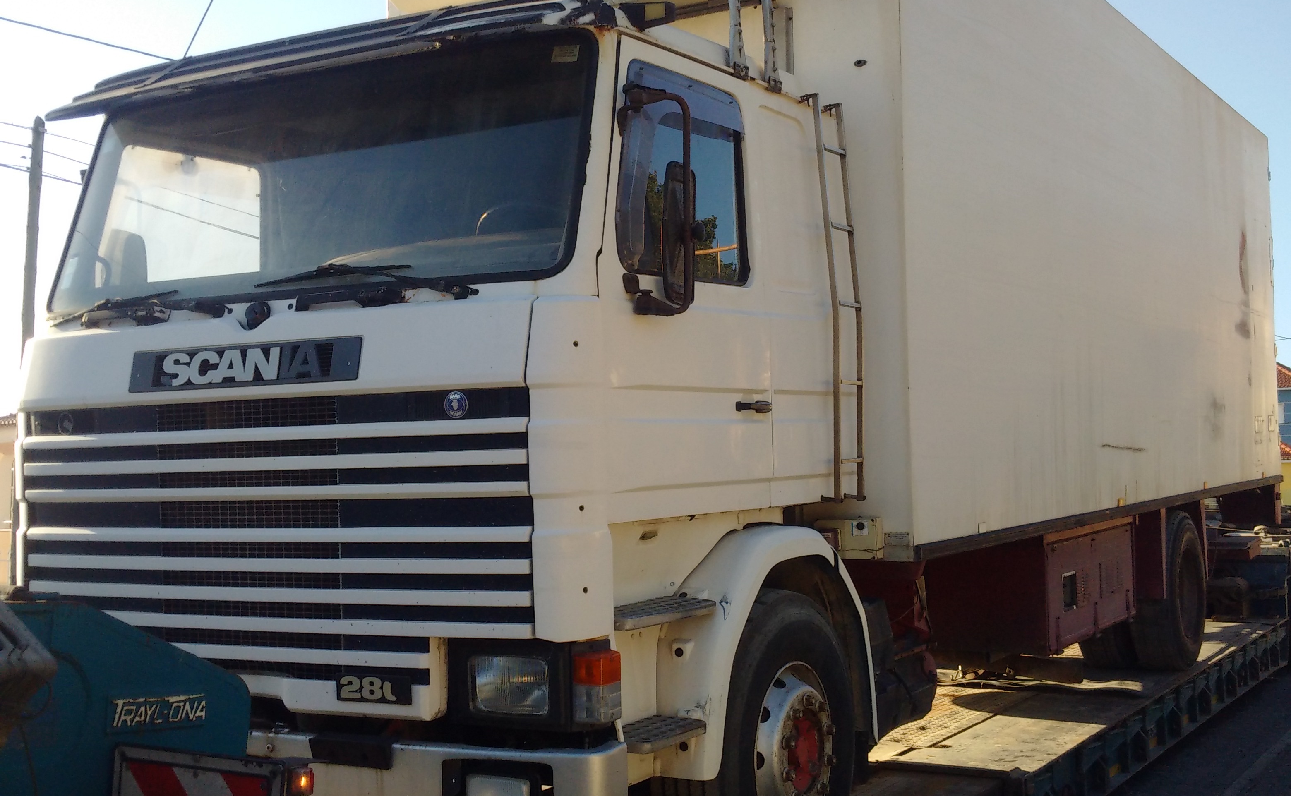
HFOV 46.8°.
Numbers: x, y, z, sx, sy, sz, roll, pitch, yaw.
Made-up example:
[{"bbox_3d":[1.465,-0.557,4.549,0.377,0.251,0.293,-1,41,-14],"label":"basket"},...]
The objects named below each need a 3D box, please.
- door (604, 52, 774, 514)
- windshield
[{"bbox_3d":[0.071,-0.322,4.371,0.170,1.320,1.030,-3,-2,29],"label":"door"},{"bbox_3d":[-1.084,-0.684,4.681,2.080,0.780,0.160,-3,-17,29],"label":"windshield"}]

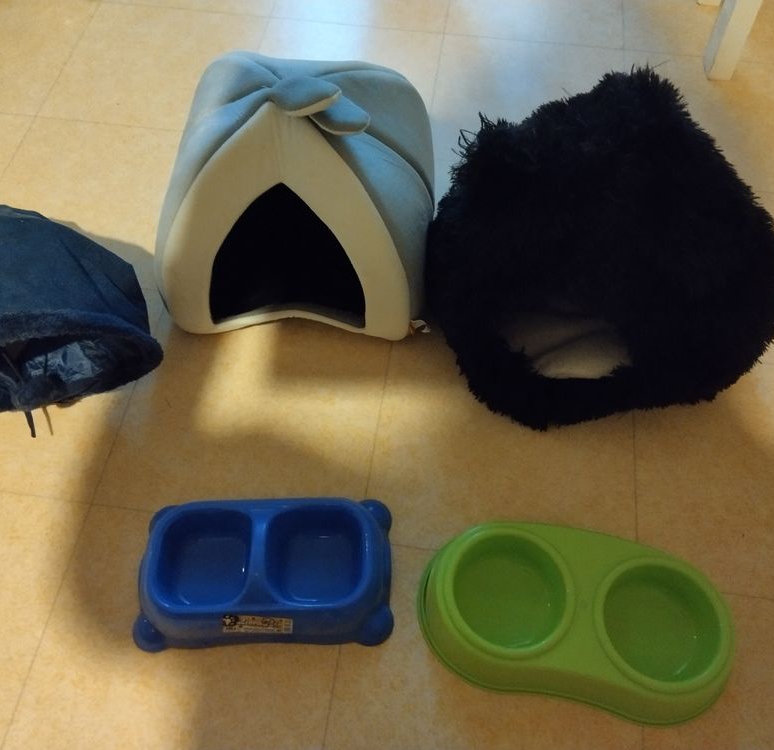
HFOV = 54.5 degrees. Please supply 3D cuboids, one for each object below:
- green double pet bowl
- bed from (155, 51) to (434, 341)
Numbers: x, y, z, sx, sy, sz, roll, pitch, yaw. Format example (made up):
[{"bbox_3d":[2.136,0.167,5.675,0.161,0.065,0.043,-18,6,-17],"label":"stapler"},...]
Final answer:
[{"bbox_3d":[0.197,0.241,0.772,0.328,0.052,0.180,10,59,5],"label":"green double pet bowl"},{"bbox_3d":[-0.110,-0.269,0.946,0.350,0.280,0.345,4,59,2],"label":"bed"}]

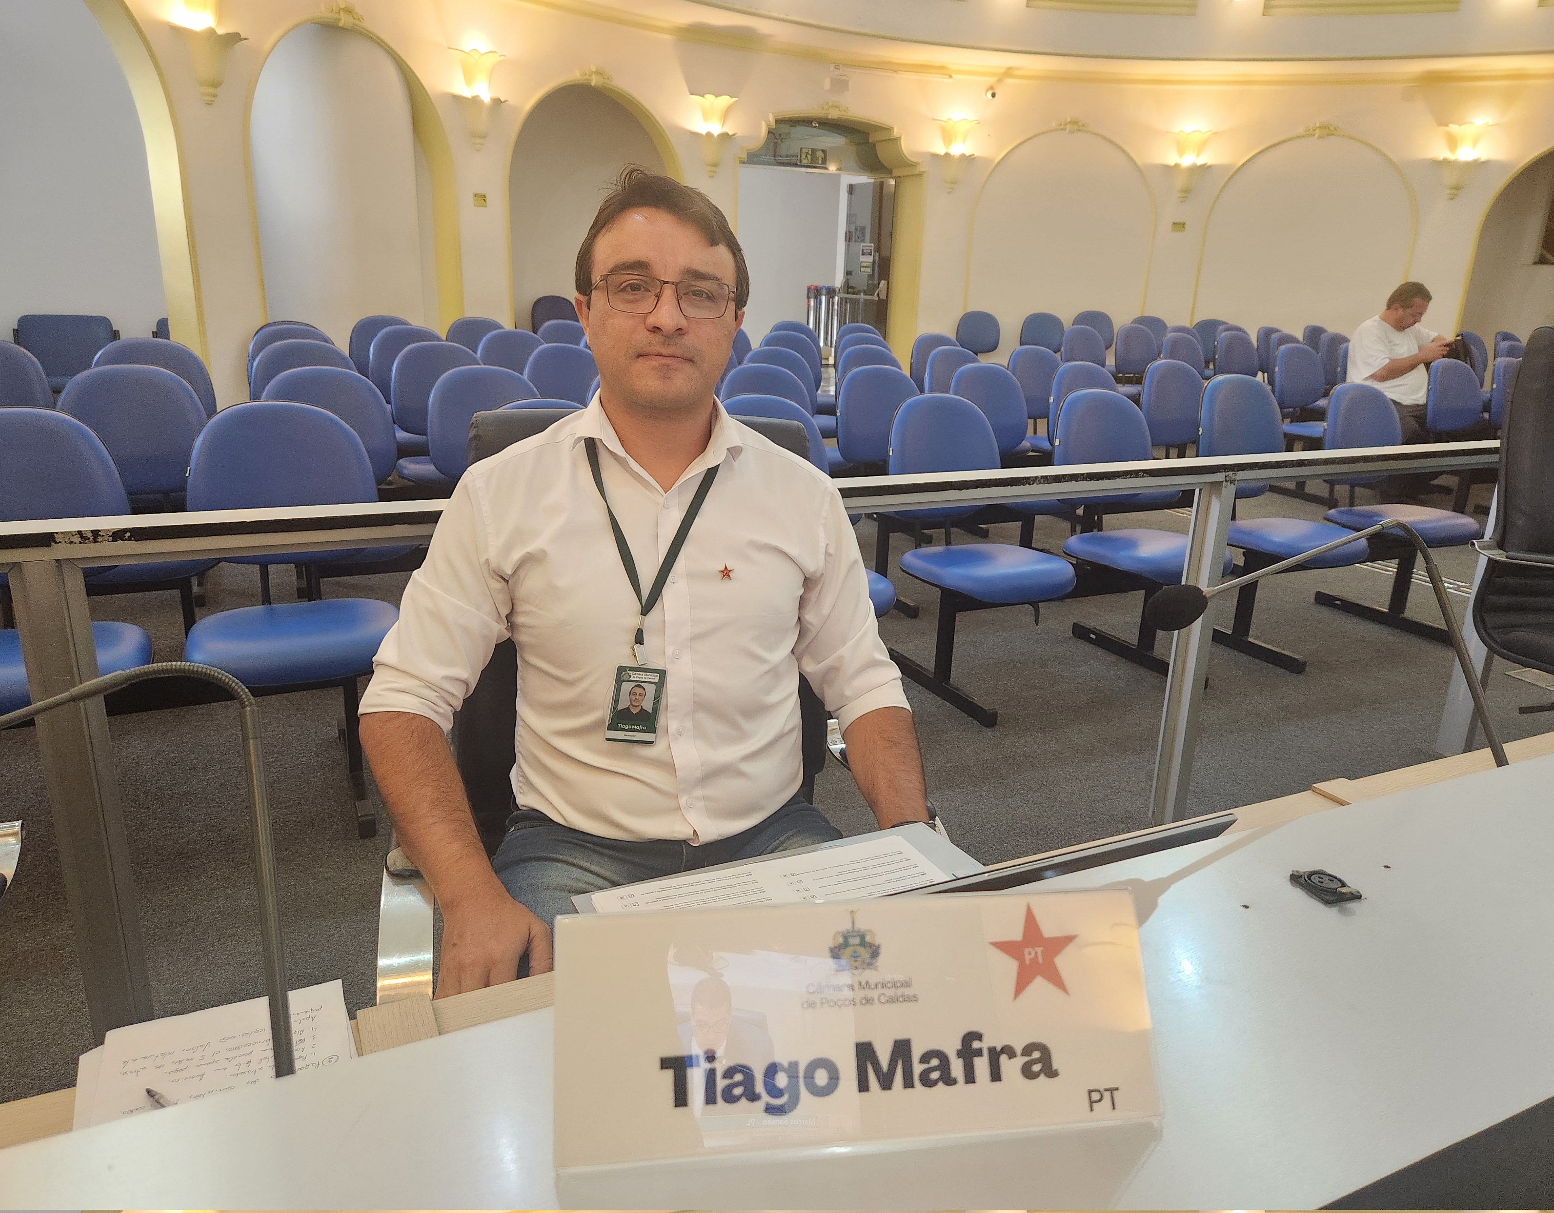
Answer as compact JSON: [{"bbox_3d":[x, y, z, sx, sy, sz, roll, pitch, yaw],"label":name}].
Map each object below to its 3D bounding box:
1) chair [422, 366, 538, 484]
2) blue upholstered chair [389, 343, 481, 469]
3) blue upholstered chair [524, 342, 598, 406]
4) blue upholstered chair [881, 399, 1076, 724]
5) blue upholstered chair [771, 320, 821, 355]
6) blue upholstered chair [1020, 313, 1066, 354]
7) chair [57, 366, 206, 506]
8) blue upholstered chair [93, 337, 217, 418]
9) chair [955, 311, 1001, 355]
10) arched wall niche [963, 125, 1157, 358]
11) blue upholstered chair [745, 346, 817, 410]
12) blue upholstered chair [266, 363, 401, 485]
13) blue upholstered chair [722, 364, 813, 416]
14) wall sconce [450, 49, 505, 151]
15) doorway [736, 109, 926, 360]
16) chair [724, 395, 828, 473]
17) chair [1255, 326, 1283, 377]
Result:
[{"bbox_3d":[-0.939,-0.353,3.672,0.475,0.874,0.580,-6,19,-23],"label":"chair"},{"bbox_3d":[-1.341,-0.621,4.465,0.450,0.906,0.570,-7,19,-26],"label":"blue upholstered chair"},{"bbox_3d":[-0.838,-0.678,4.704,0.450,0.906,0.570,-7,19,-26],"label":"blue upholstered chair"},{"bbox_3d":[0.604,-0.167,3.238,0.450,0.906,0.570,-7,19,-27],"label":"blue upholstered chair"},{"bbox_3d":[0.193,-1.373,6.910,0.460,0.870,0.550,-7,20,-26],"label":"blue upholstered chair"},{"bbox_3d":[2.681,-2.482,10.843,0.475,0.874,0.580,3,17,2],"label":"blue upholstered chair"},{"bbox_3d":[-1.929,-0.225,3.235,0.480,0.910,0.560,-5,19,-21],"label":"chair"},{"bbox_3d":[-2.282,-0.521,4.012,0.450,0.906,0.570,-7,19,-26],"label":"blue upholstered chair"},{"bbox_3d":[1.854,-2.185,9.655,0.460,0.870,0.550,-2,18,-11],"label":"chair"},{"bbox_3d":[2.751,-3.268,10.537,1.814,2.647,0.150,1,17,-3],"label":"arched wall niche"},{"bbox_3d":[0.094,-0.814,5.335,0.480,0.910,0.560,-6,19,-24],"label":"blue upholstered chair"},{"bbox_3d":[-1.407,-0.277,3.454,0.480,0.910,0.560,-5,19,-21],"label":"blue upholstered chair"},{"bbox_3d":[0.035,-0.415,3.862,0.460,0.870,0.550,-7,20,-26],"label":"blue upholstered chair"},{"bbox_3d":[-1.938,-3.287,6.971,0.190,0.610,0.340,15,22,35],"label":"wall sconce"},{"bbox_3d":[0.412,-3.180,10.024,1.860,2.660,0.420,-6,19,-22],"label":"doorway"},{"bbox_3d":[0.068,-0.142,3.107,0.475,0.874,0.580,-6,19,-24],"label":"chair"},{"bbox_3d":[4.481,-1.985,9.452,0.475,0.874,0.580,-6,19,-24],"label":"chair"}]

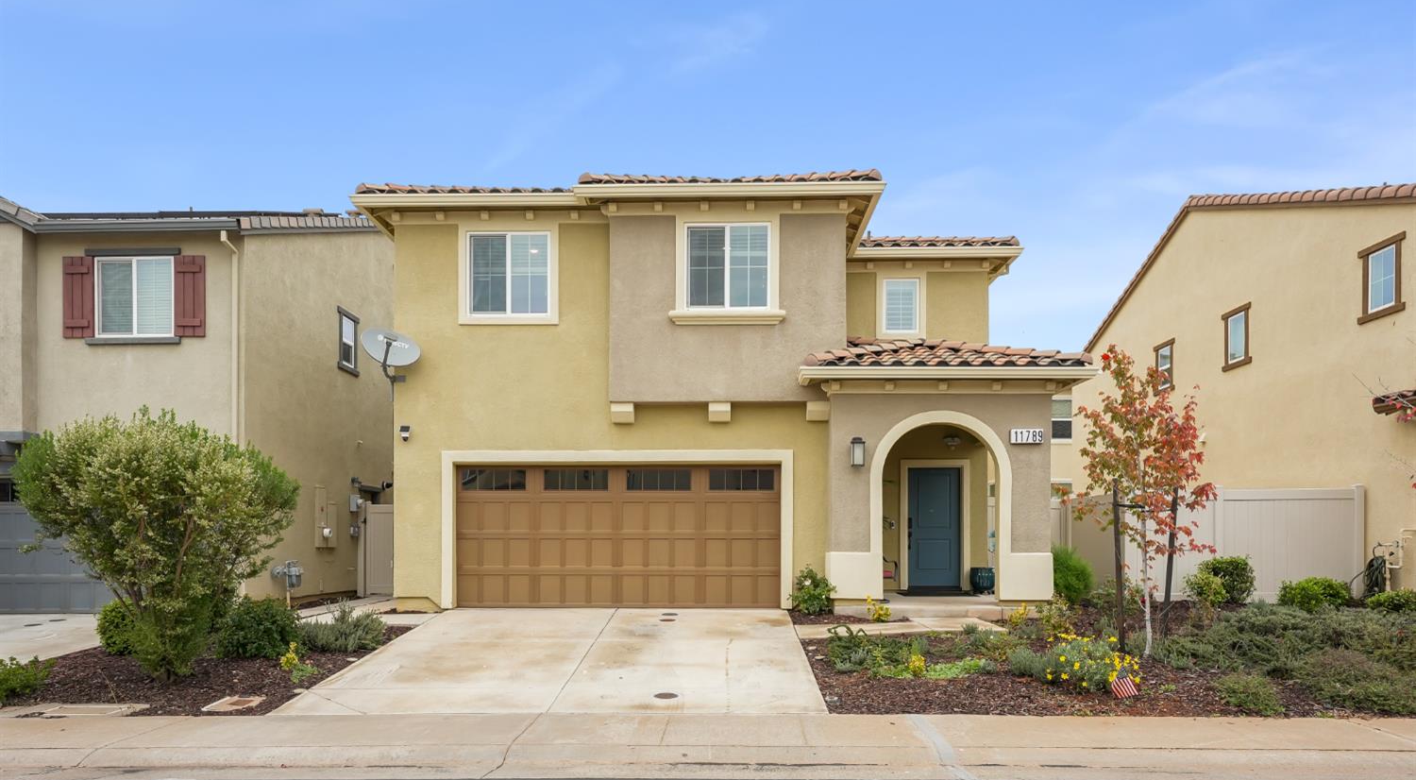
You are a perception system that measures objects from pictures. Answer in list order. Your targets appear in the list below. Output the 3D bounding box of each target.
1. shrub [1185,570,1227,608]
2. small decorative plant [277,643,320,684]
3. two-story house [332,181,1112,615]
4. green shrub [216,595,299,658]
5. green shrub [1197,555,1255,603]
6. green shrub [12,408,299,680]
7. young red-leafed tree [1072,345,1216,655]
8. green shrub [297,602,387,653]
[{"bbox_3d":[7.436,2.967,14.100,0.630,0.530,0.600,0,-4,0],"label":"shrub"},{"bbox_3d":[-4.293,2.879,9.900,0.440,0.410,0.400,0,-4,0],"label":"small decorative plant"},{"bbox_3d":[0.170,0.150,19.200,10.400,6.900,12.000,0,-4,0],"label":"two-story house"},{"bbox_3d":[-5.396,2.849,11.300,1.020,0.700,0.950,0,-4,0],"label":"green shrub"},{"bbox_3d":[8.071,2.947,14.700,0.880,0.740,0.850,0,-4,0],"label":"green shrub"},{"bbox_3d":[-5.965,1.650,10.200,3.000,2.900,2.700,0,-4,0],"label":"green shrub"},{"bbox_3d":[5.224,1.312,11.300,1.700,3.650,1.600,0,-4,0],"label":"young red-leafed tree"},{"bbox_3d":[-4.500,2.910,11.600,1.080,0.600,0.950,0,-4,0],"label":"green shrub"}]

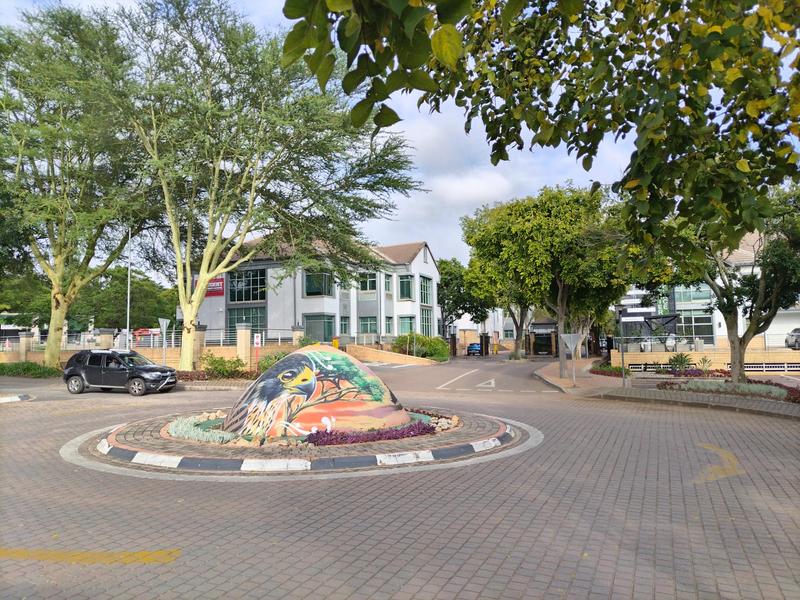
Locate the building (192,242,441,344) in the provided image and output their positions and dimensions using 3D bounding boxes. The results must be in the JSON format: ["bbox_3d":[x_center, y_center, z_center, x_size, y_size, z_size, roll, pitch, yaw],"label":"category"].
[{"bbox_3d":[-7.924,0.123,59.386,25.000,9.400,10.500,-3,-5,25],"label":"building"}]

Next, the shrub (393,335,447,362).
[{"bbox_3d":[1.574,3.874,48.500,4.300,2.200,2.800,-3,-5,25],"label":"shrub"}]

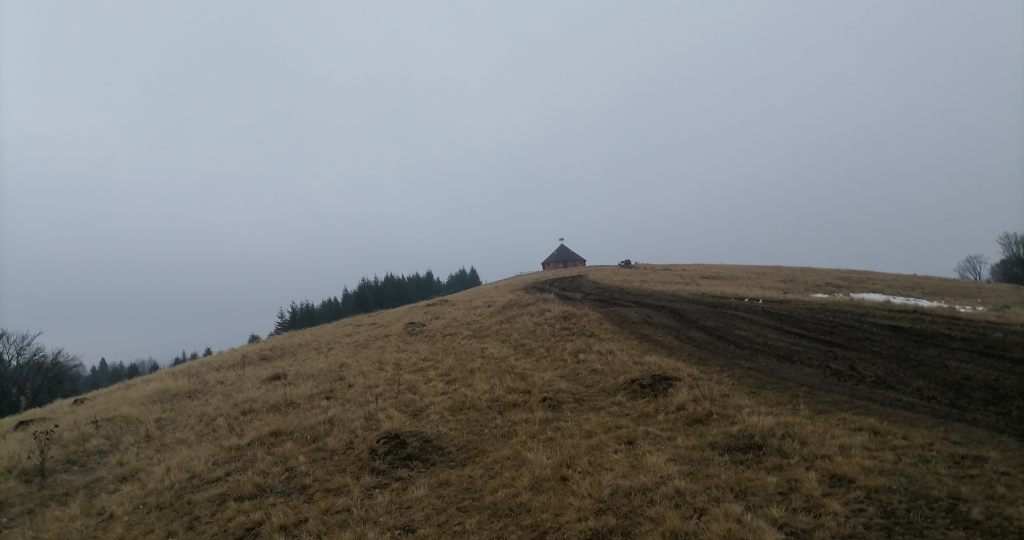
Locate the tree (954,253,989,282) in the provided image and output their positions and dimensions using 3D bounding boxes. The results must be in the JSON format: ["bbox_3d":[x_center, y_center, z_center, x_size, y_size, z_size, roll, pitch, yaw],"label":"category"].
[{"bbox_3d":[101.570,-0.330,170.000,6.800,7.200,6.600,-7,-3,31],"label":"tree"}]

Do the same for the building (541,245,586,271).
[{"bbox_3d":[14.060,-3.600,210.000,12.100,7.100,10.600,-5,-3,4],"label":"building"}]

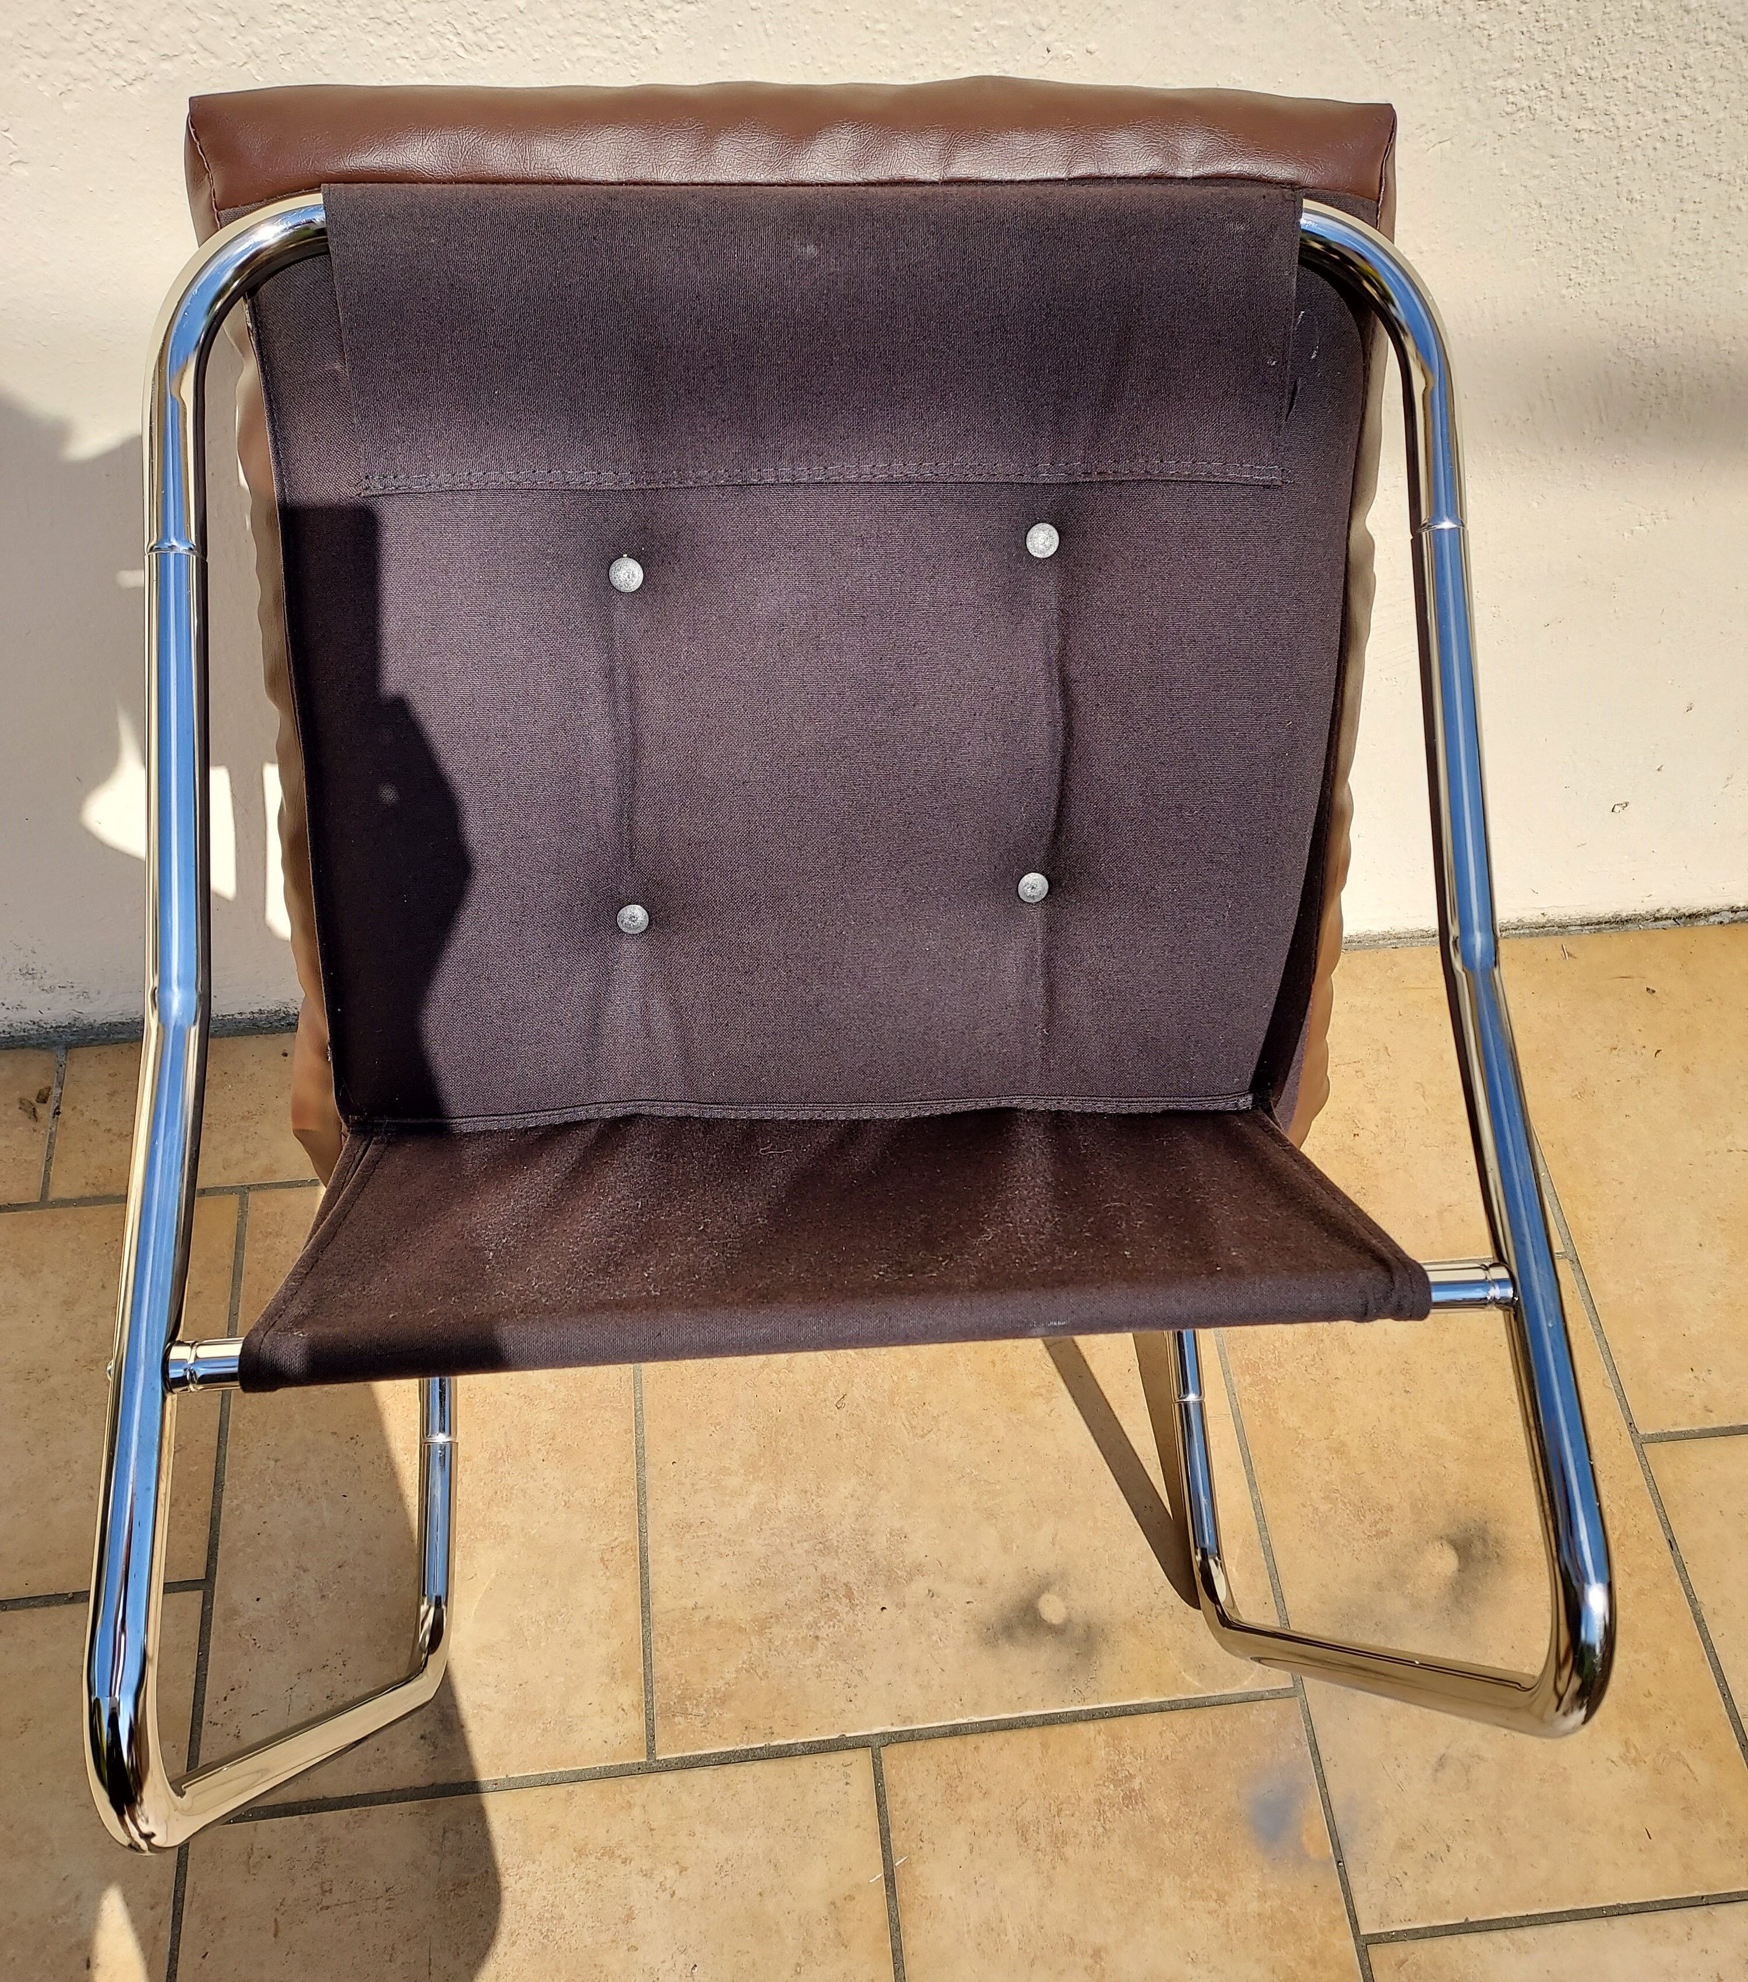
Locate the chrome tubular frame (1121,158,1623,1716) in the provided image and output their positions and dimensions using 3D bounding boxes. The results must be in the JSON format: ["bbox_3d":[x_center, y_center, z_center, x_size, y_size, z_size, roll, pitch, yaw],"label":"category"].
[{"bbox_3d":[0.237,0.062,1.018,0.081,0.738,0.709,-2,72,-4],"label":"chrome tubular frame"}]

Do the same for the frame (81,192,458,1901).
[{"bbox_3d":[-0.297,0.081,0.978,0.081,0.738,0.709,-2,72,-4],"label":"frame"}]

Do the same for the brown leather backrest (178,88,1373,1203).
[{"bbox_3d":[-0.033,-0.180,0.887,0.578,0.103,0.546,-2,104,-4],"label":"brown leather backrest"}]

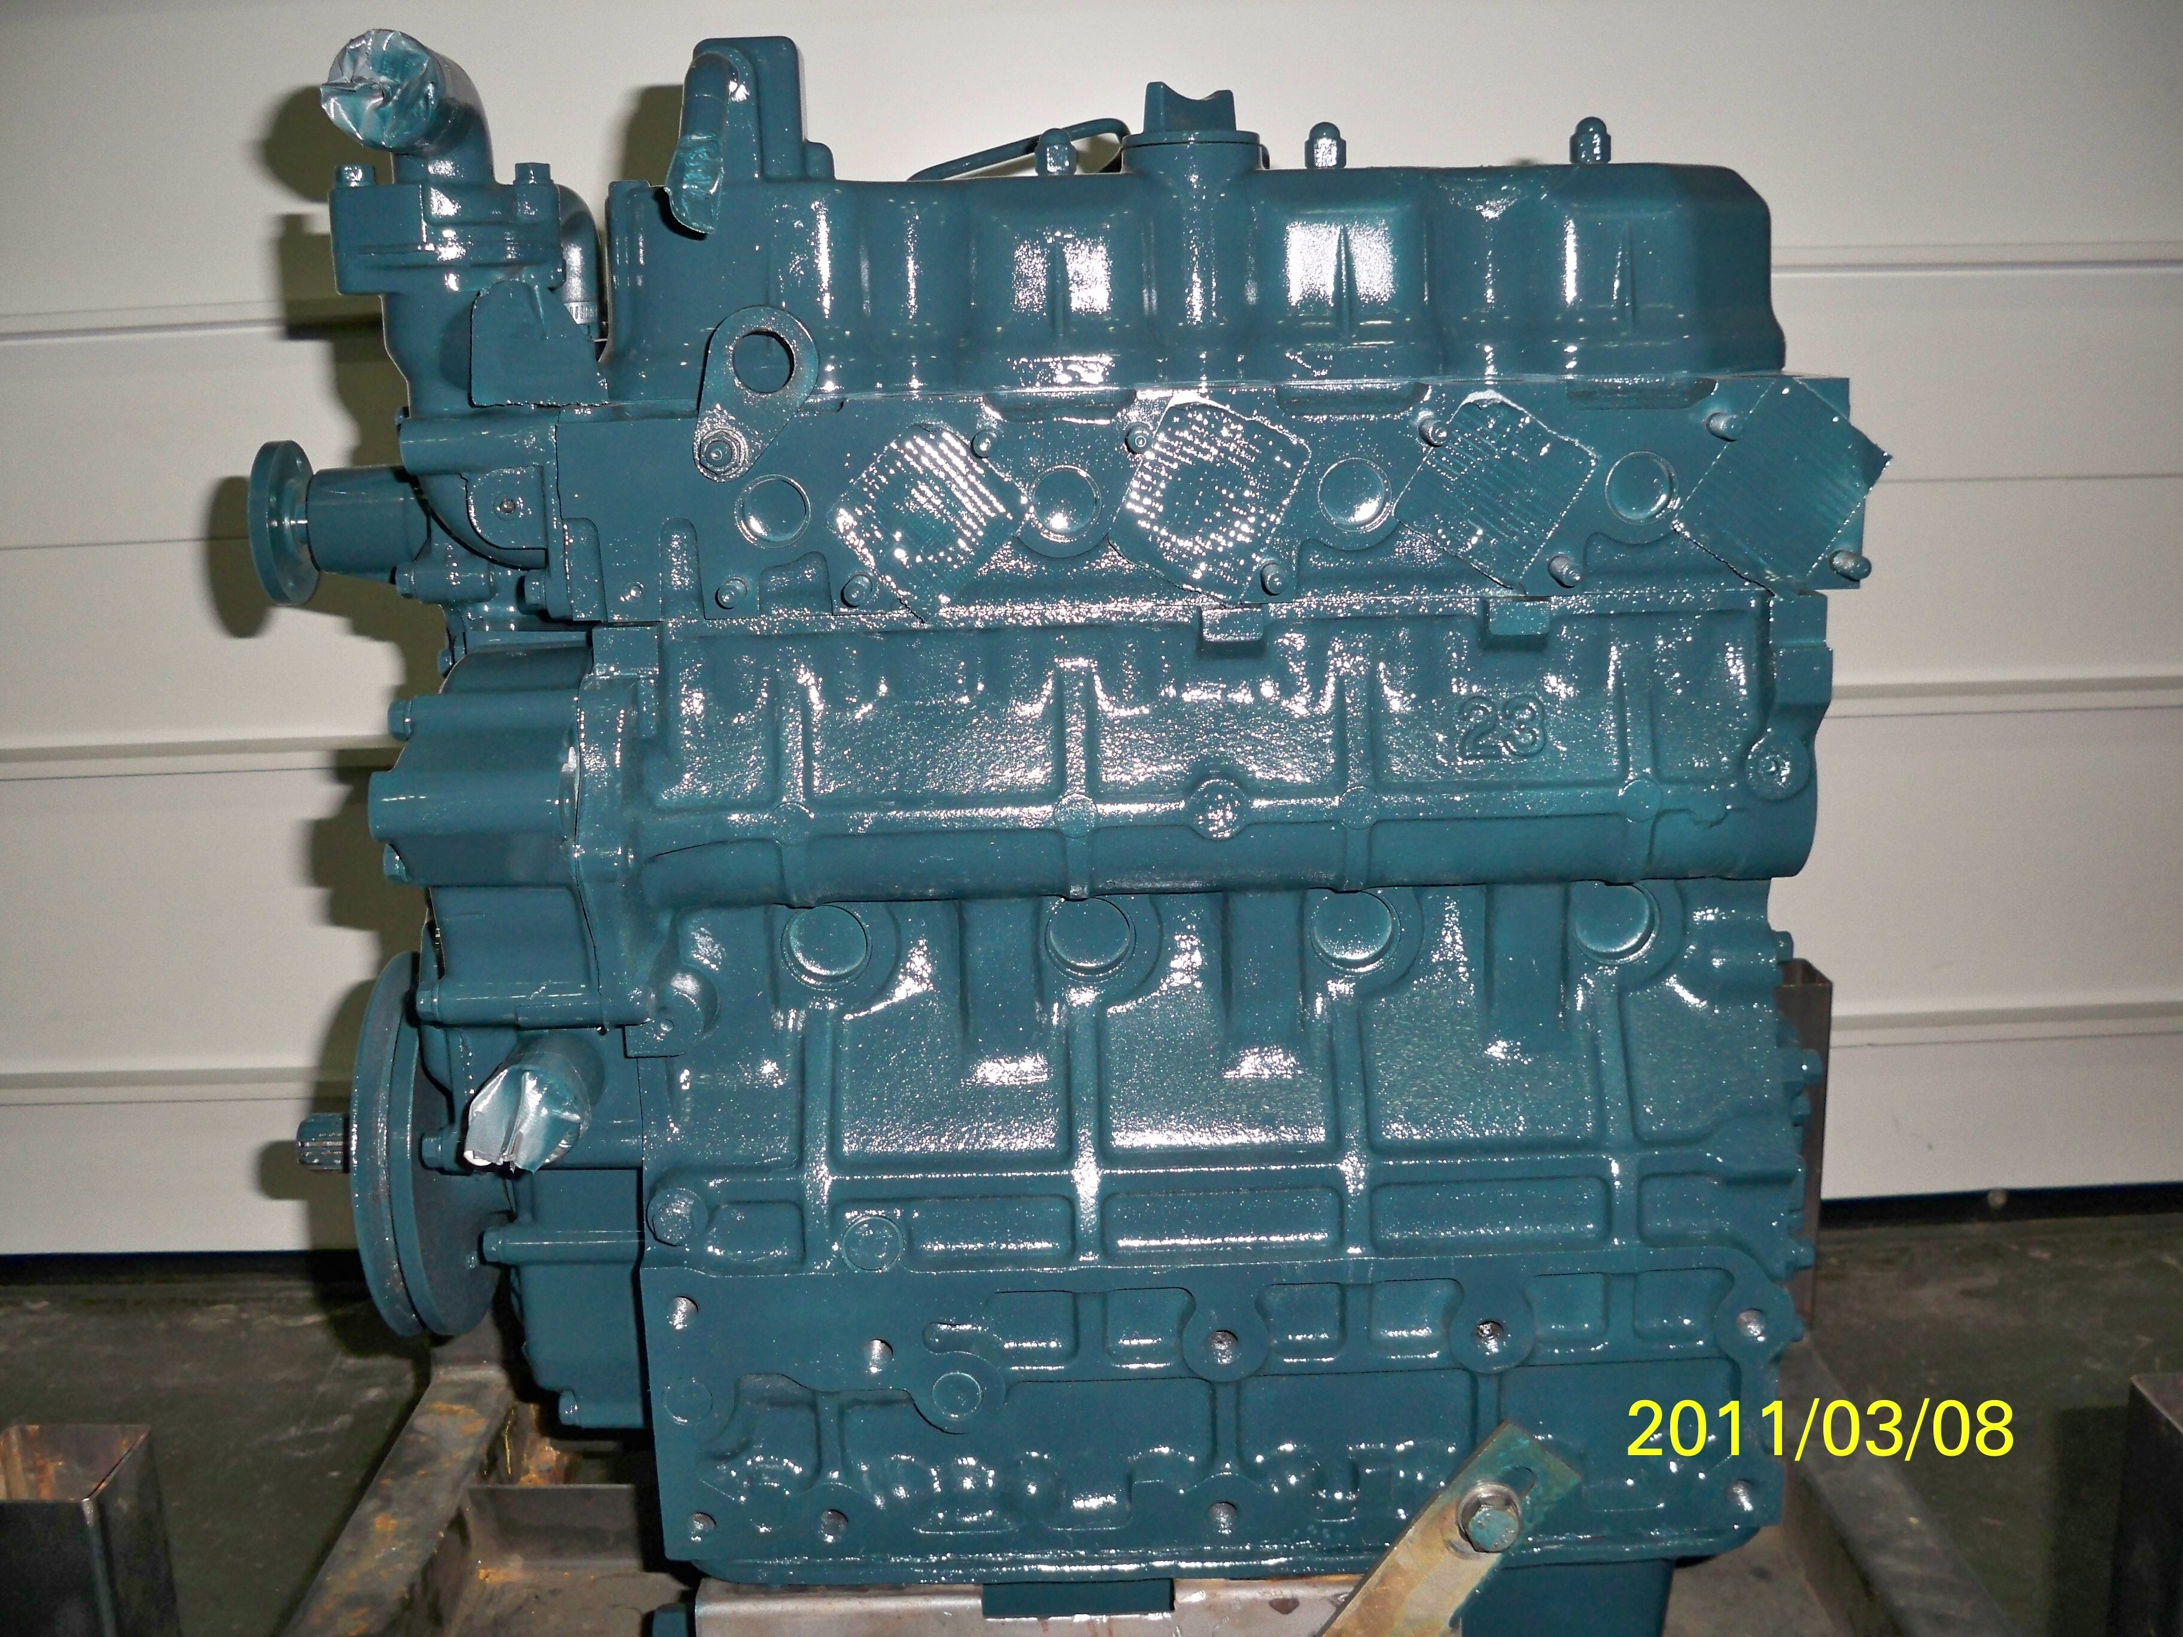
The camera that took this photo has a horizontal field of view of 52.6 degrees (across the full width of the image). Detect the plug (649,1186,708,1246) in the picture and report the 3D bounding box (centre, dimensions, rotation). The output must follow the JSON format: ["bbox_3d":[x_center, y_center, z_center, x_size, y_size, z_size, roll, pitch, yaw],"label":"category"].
[{"bbox_3d":[-0.148,0.141,0.786,0.021,0.021,0.008,-2,15,0],"label":"plug"}]

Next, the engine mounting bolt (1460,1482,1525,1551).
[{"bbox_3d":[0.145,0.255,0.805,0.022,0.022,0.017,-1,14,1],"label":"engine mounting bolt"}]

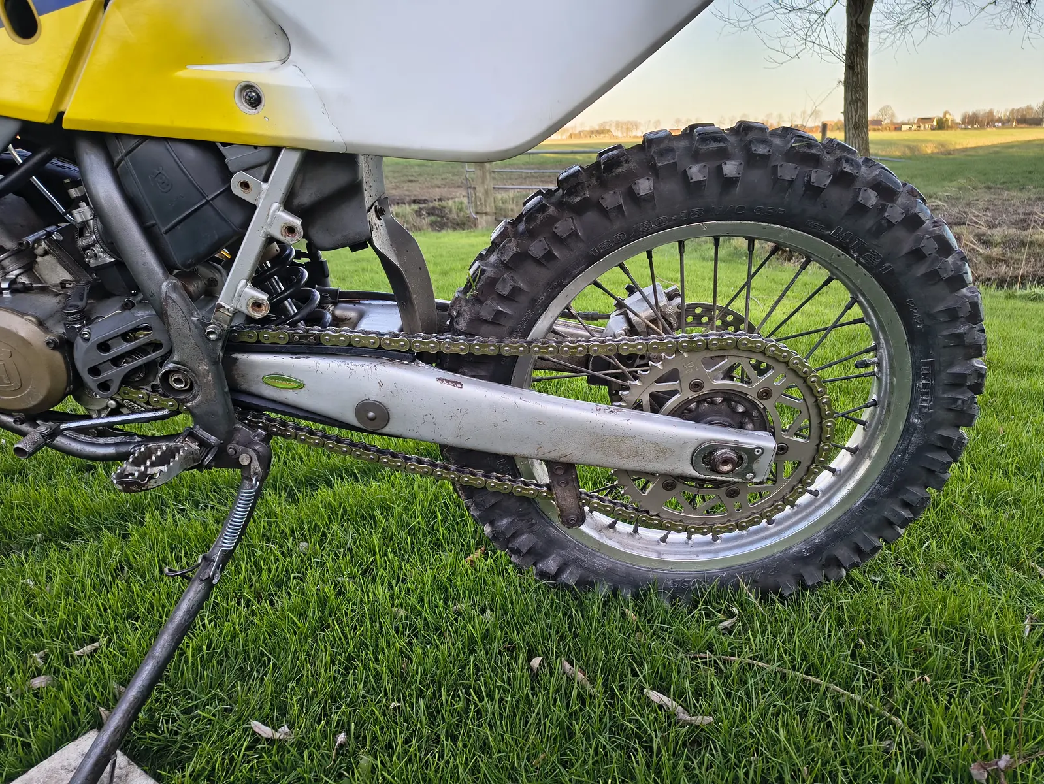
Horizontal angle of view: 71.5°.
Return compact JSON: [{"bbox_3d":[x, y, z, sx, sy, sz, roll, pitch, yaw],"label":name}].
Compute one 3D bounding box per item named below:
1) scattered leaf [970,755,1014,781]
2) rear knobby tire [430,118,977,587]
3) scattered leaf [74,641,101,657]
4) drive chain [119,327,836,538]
[{"bbox_3d":[0.493,0.394,0.759,0.047,0.016,0.028,-5,20,-11],"label":"scattered leaf"},{"bbox_3d":[0.225,0.016,0.916,0.673,0.673,0.125,-1,28,1],"label":"rear knobby tire"},{"bbox_3d":[-0.584,0.345,0.975,0.013,0.010,0.033,14,25,38],"label":"scattered leaf"},{"bbox_3d":[-0.056,0.054,0.838,0.827,0.270,0.022,0,28,0],"label":"drive chain"}]

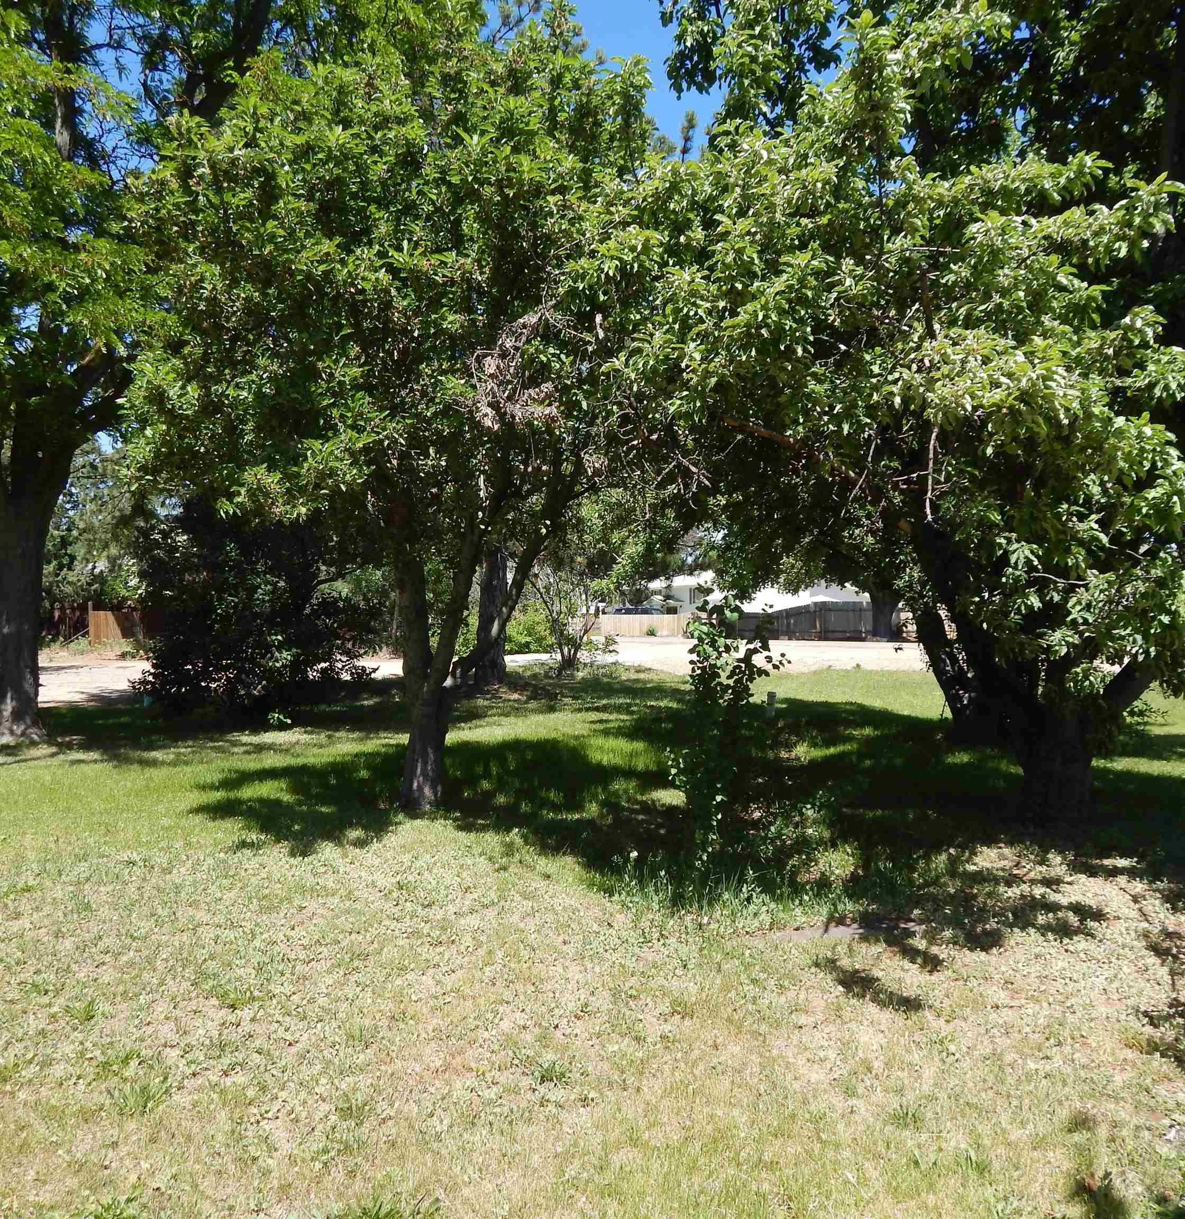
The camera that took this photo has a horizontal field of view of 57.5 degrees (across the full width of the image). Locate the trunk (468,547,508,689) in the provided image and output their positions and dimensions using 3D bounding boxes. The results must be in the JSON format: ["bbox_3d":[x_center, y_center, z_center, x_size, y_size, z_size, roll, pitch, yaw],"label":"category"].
[{"bbox_3d":[-2.020,0.100,21.000,0.680,2.800,0.680,0,0,0],"label":"trunk"}]

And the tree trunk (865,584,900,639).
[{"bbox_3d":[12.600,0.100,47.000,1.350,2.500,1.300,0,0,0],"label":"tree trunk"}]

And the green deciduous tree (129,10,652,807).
[{"bbox_3d":[-1.570,-1.520,8.400,4.100,6.200,4.100,0,0,0],"label":"green deciduous tree"}]

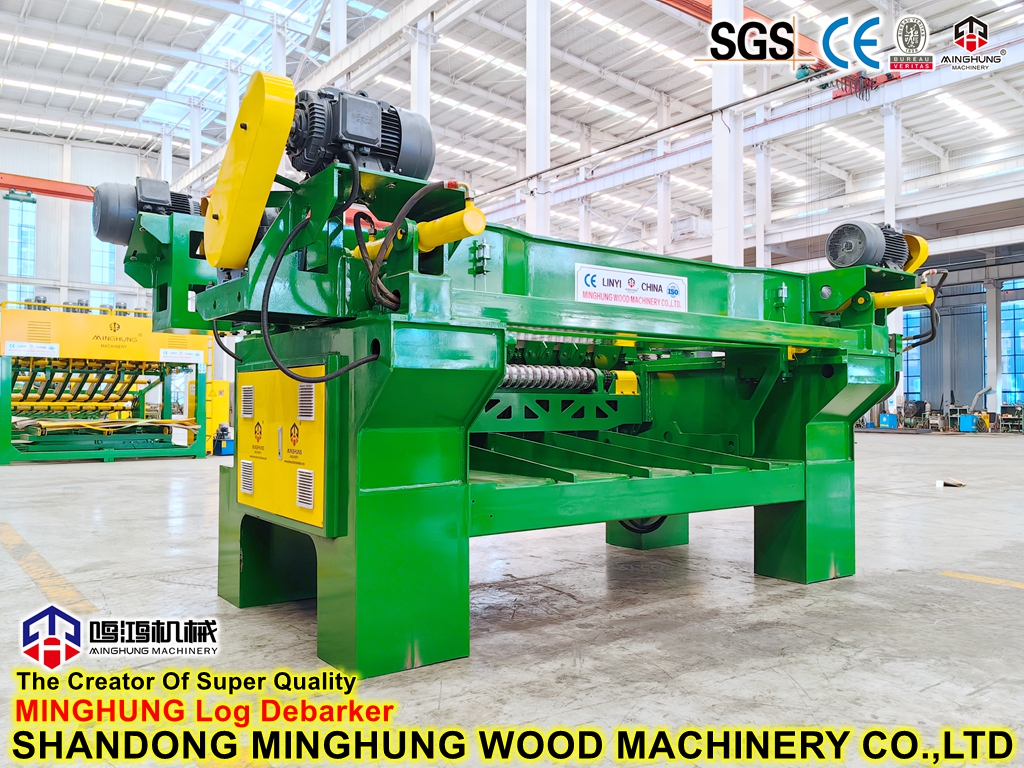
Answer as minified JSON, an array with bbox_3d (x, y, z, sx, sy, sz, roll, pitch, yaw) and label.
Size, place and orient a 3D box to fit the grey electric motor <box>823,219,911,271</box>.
[{"bbox_3d":[2.071,-0.780,4.681,0.480,0.302,0.336,1,-2,-36],"label":"grey electric motor"}]

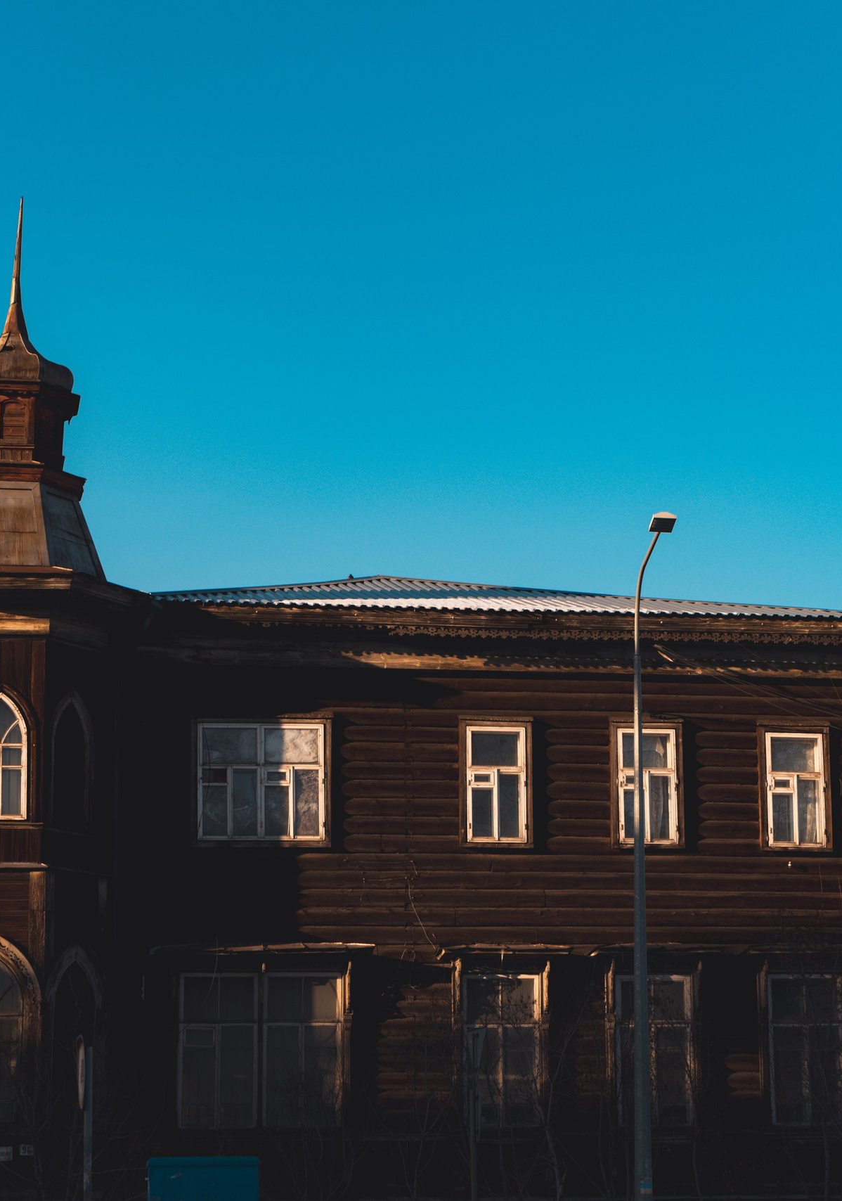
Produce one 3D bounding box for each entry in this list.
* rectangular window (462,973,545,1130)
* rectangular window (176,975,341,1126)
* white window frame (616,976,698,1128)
[{"bbox_3d":[1.048,5.722,36.907,1.003,1.947,0.150,1,-11,-10],"label":"rectangular window"},{"bbox_3d":[-1.998,5.647,36.397,2.110,1.964,0.150,1,-11,-10],"label":"rectangular window"},{"bbox_3d":[3.016,5.768,37.238,1.002,1.938,0.150,1,-11,-10],"label":"white window frame"}]

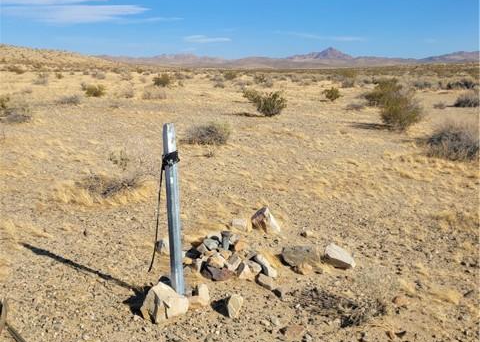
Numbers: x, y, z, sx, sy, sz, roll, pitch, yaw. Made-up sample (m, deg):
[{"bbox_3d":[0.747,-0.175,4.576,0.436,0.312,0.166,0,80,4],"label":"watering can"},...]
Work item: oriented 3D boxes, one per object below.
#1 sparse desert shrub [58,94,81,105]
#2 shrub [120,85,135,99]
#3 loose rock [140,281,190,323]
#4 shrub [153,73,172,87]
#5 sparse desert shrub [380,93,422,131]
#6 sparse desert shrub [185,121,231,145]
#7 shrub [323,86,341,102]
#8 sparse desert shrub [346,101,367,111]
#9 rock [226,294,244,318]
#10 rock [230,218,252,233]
[{"bbox_3d":[-7.160,-3.004,20.133,0.924,0.477,0.785,0,12,0],"label":"sparse desert shrub"},{"bbox_3d":[-5.552,-3.845,23.653,0.691,0.617,0.656,0,12,0],"label":"shrub"},{"bbox_3d":[-0.501,0.839,3.173,0.326,0.206,0.261,0,12,0],"label":"loose rock"},{"bbox_3d":[-5.984,-6.976,37.001,1.544,1.038,1.467,0,12,0],"label":"shrub"},{"bbox_3d":[4.011,-1.495,11.935,1.043,0.947,0.956,0,12,0],"label":"sparse desert shrub"},{"bbox_3d":[-0.668,-0.791,9.872,0.945,0.452,0.862,0,12,0],"label":"sparse desert shrub"},{"bbox_3d":[4.195,-3.570,22.038,0.825,0.690,0.761,0,12,0],"label":"shrub"},{"bbox_3d":[4.244,-2.353,17.472,0.728,0.342,0.619,0,12,0],"label":"sparse desert shrub"},{"bbox_3d":[-0.029,0.852,3.053,0.114,0.152,0.095,0,12,0],"label":"rock"},{"bbox_3d":[0.015,0.516,4.648,0.213,0.128,0.177,0,12,0],"label":"rock"}]

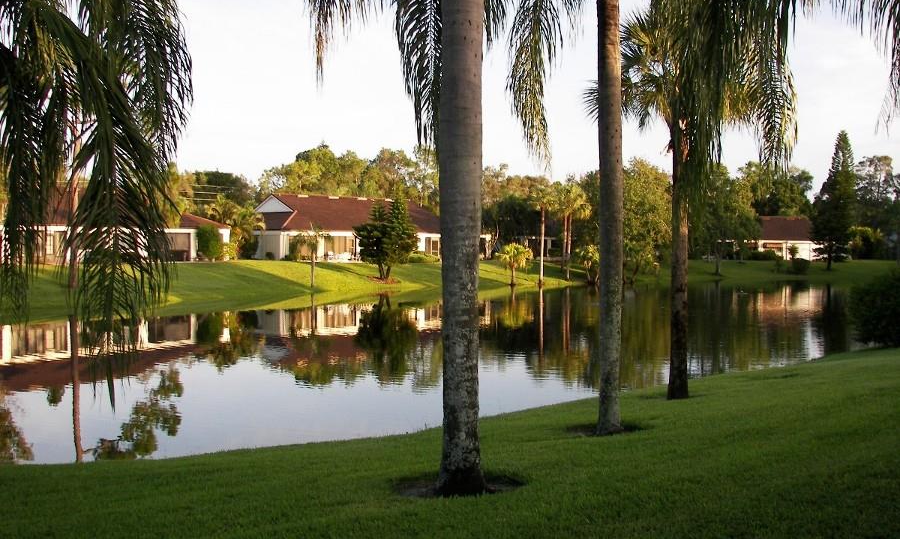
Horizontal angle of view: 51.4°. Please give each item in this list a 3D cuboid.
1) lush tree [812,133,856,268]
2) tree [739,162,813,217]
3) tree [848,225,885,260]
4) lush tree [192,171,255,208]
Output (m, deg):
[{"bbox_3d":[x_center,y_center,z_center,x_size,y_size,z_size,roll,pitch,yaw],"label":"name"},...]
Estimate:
[{"bbox_3d":[47.180,-8.480,115.000,5.280,17.200,5.280,0,1,0],"label":"lush tree"},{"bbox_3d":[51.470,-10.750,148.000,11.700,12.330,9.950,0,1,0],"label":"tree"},{"bbox_3d":[53.397,-3.462,120.000,4.620,4.620,4.620,0,1,0],"label":"tree"},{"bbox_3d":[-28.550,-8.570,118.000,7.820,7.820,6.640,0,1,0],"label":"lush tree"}]

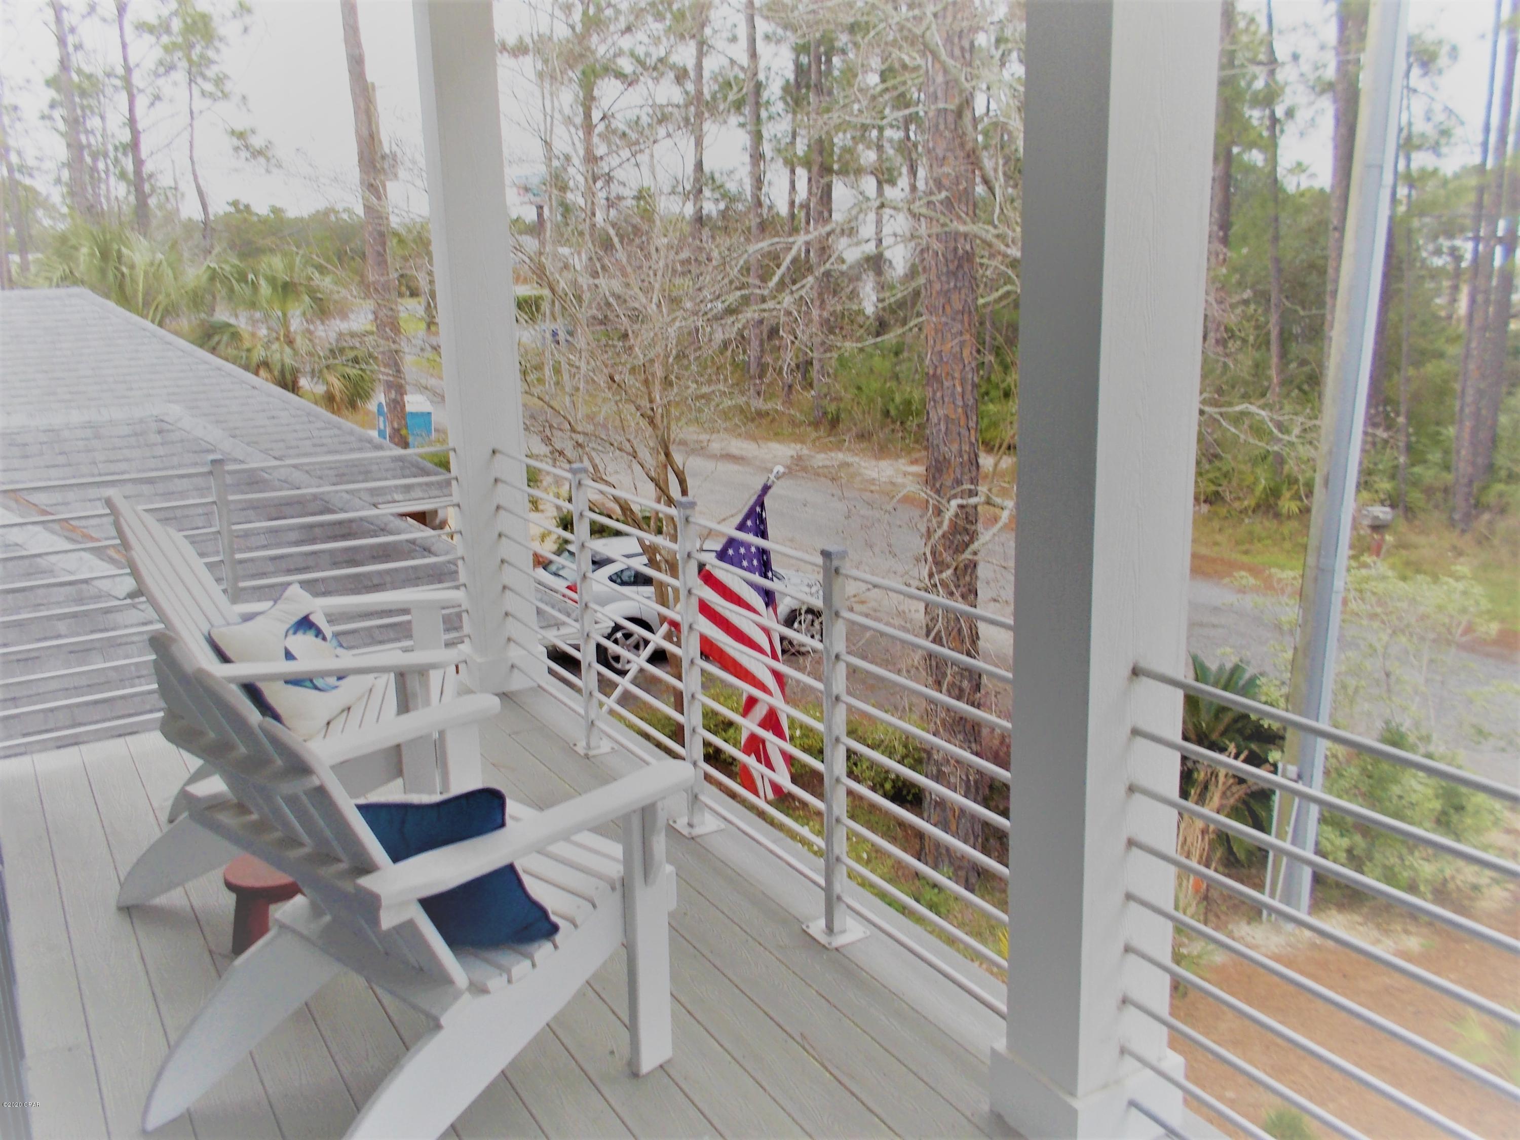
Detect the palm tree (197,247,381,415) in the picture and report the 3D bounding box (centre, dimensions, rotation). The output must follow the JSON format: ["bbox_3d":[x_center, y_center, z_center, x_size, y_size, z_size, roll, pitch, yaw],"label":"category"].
[{"bbox_3d":[-6.944,-2.240,19.410,2.800,5.153,2.800,-10,16,-31],"label":"palm tree"}]

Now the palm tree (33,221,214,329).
[{"bbox_3d":[-9.609,-2.543,19.964,2.800,5.604,2.800,-10,16,-31],"label":"palm tree"}]

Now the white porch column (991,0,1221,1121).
[{"bbox_3d":[0.582,-0.230,2.097,0.274,2.600,0.228,-10,16,-31],"label":"white porch column"}]

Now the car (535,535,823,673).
[{"bbox_3d":[-0.925,0.296,16.347,4.380,1.540,1.780,-6,14,-33],"label":"car"}]

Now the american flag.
[{"bbox_3d":[-0.106,0.369,5.578,0.600,1.480,0.220,-10,16,-31],"label":"american flag"}]

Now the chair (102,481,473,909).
[{"bbox_3d":[-1.279,0.278,3.513,0.910,1.030,0.770,-4,14,-12],"label":"chair"}]

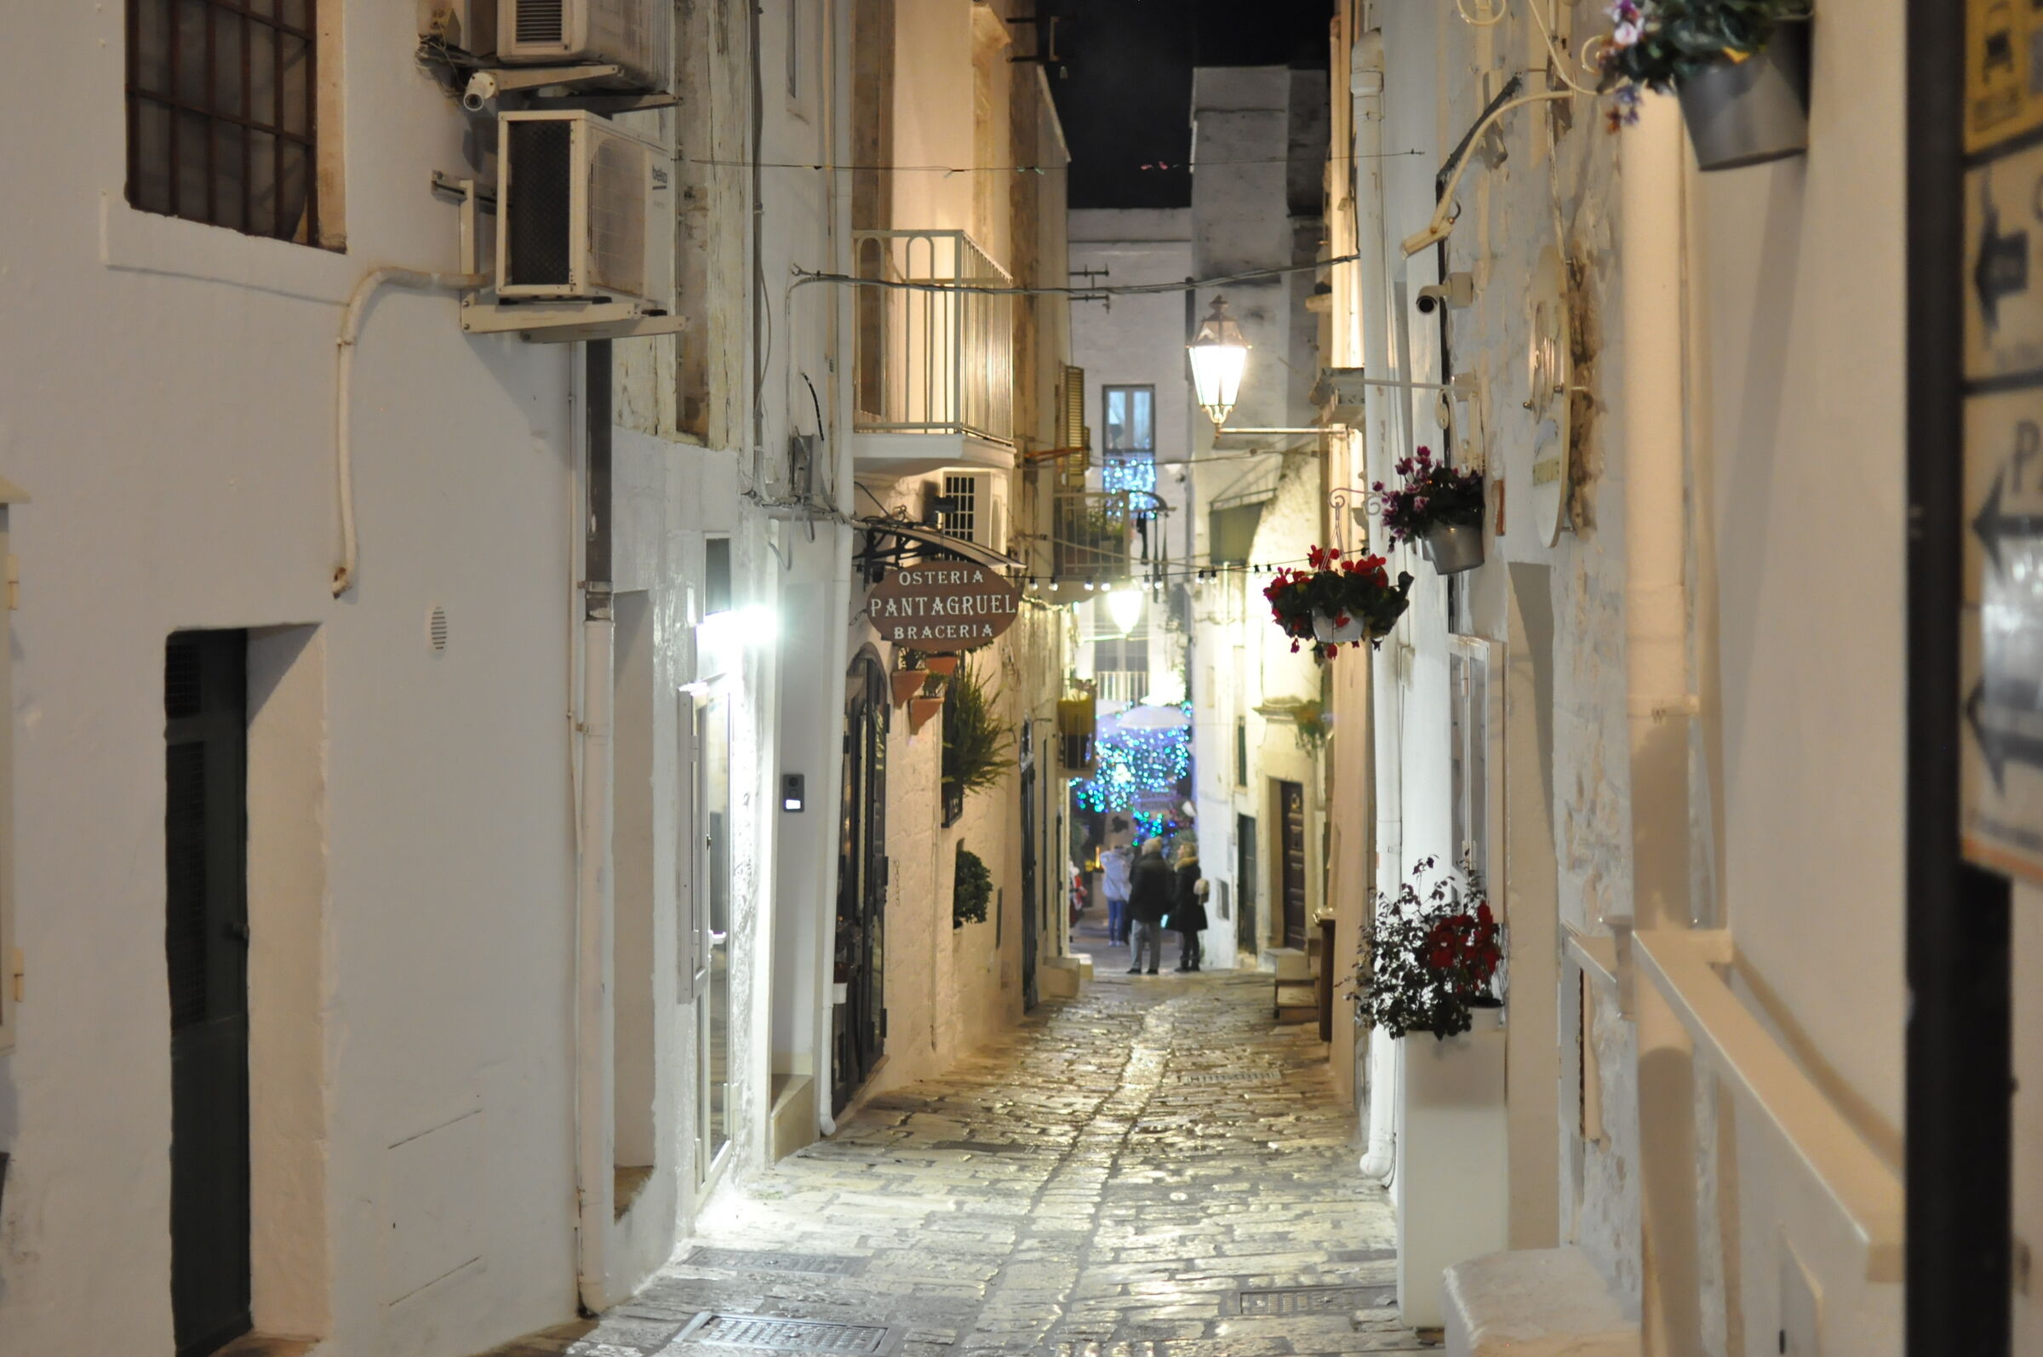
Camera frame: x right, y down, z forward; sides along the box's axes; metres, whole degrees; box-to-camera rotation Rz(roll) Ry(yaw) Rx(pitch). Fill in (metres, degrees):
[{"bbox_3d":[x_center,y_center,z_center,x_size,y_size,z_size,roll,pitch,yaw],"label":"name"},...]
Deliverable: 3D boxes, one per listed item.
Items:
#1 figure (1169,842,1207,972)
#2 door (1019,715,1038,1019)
[{"bbox_3d":[2.145,2.931,37.900,0.380,1.660,0.460,2,4,42],"label":"figure"},{"bbox_3d":[0.082,1.826,28.700,0.120,2.750,1.200,0,2,6],"label":"door"}]

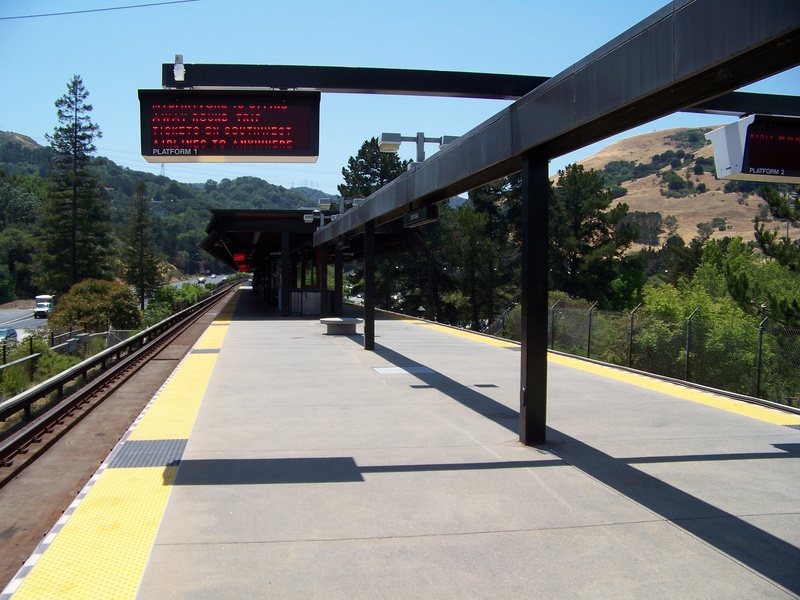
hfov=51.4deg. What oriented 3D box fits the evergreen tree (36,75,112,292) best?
[{"bbox_3d":[-28.244,-8.608,72.267,6.700,21.646,6.700,0,1,-11],"label":"evergreen tree"}]

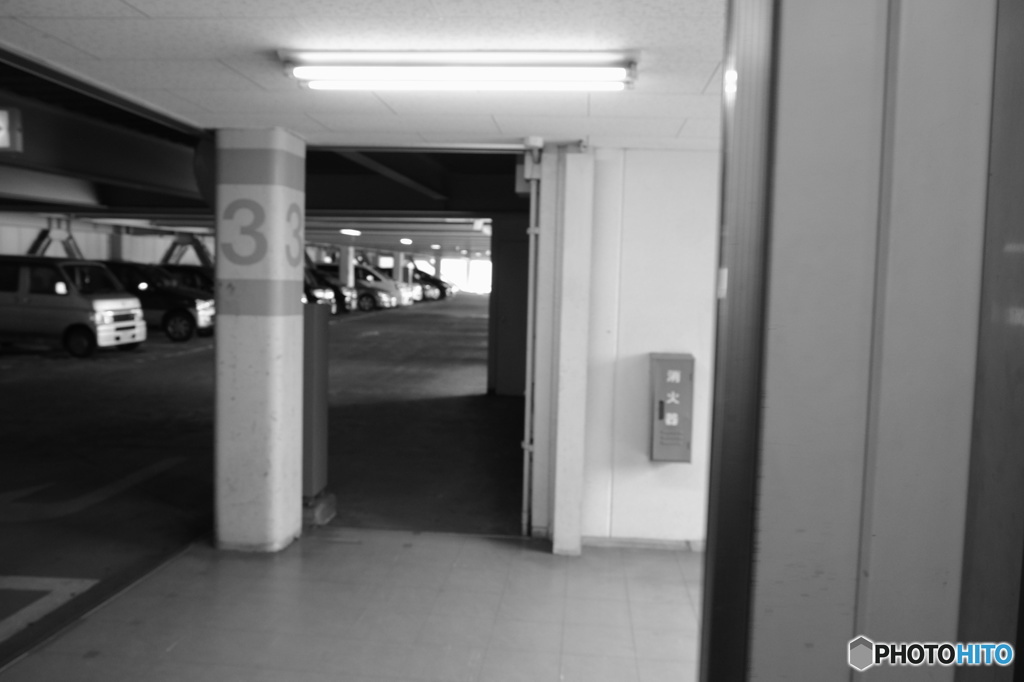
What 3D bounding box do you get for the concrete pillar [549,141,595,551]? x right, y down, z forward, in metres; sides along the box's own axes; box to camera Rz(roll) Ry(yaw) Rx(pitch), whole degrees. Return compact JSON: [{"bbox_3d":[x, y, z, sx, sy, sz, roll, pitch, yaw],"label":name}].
[{"bbox_3d":[0.352,0.069,4.331,0.158,2.270,0.190,2,4,5],"label":"concrete pillar"}]

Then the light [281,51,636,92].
[{"bbox_3d":[-0.184,-0.963,2.770,1.260,0.088,0.240,2,4,5],"label":"light"}]

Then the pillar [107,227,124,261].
[{"bbox_3d":[-10.888,-1.848,21.147,0.330,2.570,0.360,2,4,5],"label":"pillar"}]

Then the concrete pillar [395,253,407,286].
[{"bbox_3d":[-5.266,-2.902,35.642,0.360,2.416,0.460,2,4,5],"label":"concrete pillar"}]

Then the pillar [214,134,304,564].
[{"bbox_3d":[-1.419,-0.001,4.364,0.365,2.303,0.370,2,4,5],"label":"pillar"}]

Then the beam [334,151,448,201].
[{"bbox_3d":[-0.979,-1.554,6.530,0.180,0.300,4.100,2,4,5],"label":"beam"}]

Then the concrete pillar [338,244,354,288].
[{"bbox_3d":[-6.073,-2.263,28.161,0.360,2.414,0.460,2,4,5],"label":"concrete pillar"}]

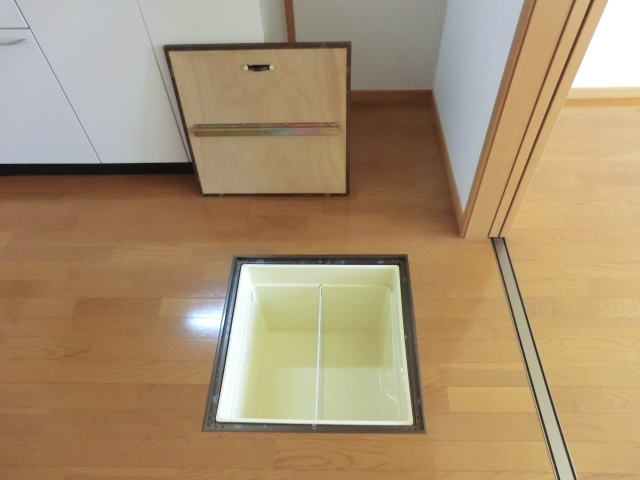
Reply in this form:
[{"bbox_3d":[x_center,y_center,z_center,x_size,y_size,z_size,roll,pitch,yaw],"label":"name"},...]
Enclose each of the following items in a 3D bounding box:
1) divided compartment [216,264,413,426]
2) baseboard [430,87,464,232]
[{"bbox_3d":[0.000,0.440,1.591,0.572,0.420,0.568,0,49,3],"label":"divided compartment"},{"bbox_3d":[0.539,-0.379,1.908,0.013,0.062,0.874,0,49,3],"label":"baseboard"}]

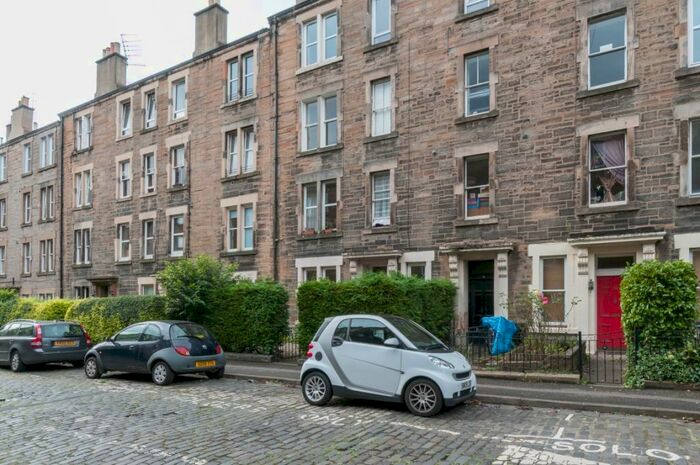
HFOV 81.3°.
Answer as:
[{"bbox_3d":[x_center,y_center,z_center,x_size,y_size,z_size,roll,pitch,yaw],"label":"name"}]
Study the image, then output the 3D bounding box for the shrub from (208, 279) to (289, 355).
[{"bbox_3d":[-3.100,2.531,12.217,2.400,2.127,0.950,-2,-5,29],"label":"shrub"}]

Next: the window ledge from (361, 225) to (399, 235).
[{"bbox_3d":[1.142,-0.047,14.372,1.325,0.180,0.260,-2,-5,29],"label":"window ledge"}]

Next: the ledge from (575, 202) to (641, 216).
[{"bbox_3d":[7.281,-0.648,11.533,1.515,0.180,0.200,-5,-7,28],"label":"ledge"}]

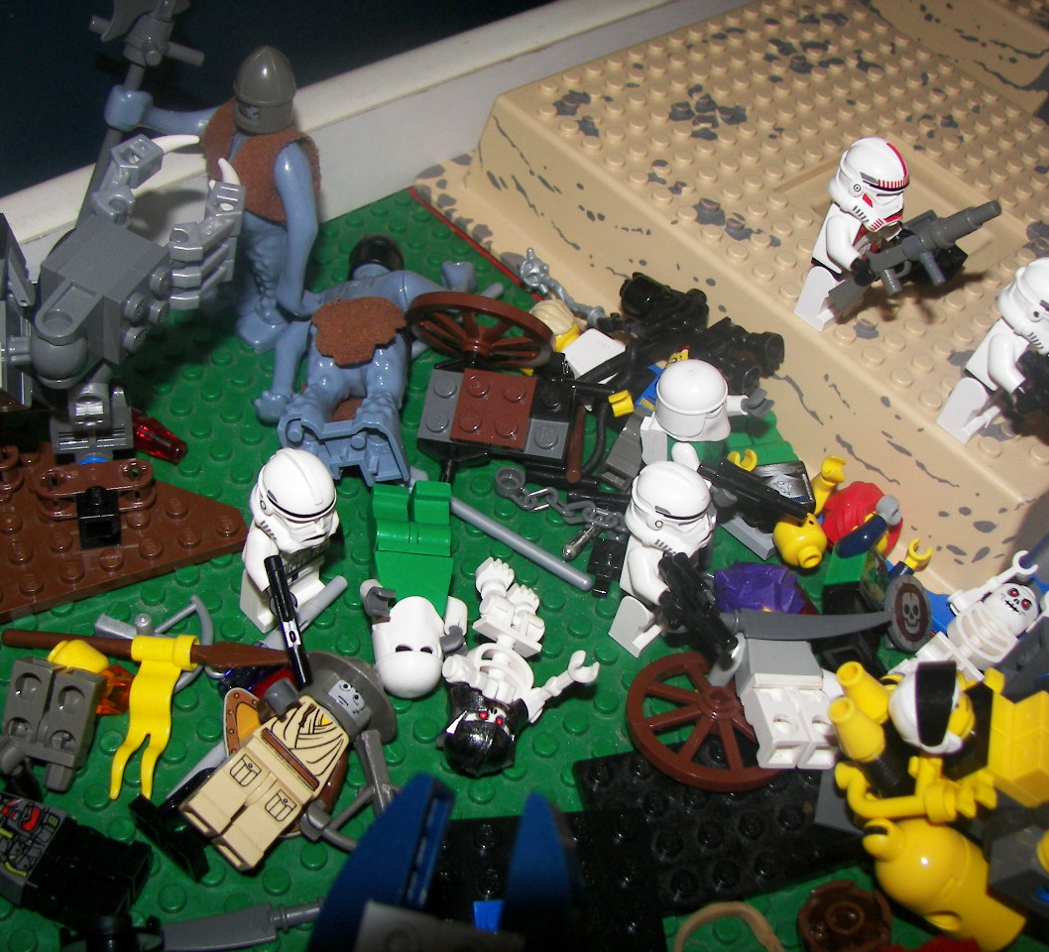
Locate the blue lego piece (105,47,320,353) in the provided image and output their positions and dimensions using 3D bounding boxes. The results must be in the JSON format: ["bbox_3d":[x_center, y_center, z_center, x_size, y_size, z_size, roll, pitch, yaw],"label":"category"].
[{"bbox_3d":[-0.060,-0.058,0.283,0.048,0.074,0.029,33,51,17],"label":"blue lego piece"}]

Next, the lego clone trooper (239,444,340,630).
[{"bbox_3d":[-0.043,0.013,0.246,0.023,0.042,0.016,-30,61,-32],"label":"lego clone trooper"}]

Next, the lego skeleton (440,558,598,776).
[{"bbox_3d":[-0.001,0.036,0.253,0.029,0.013,0.044,15,48,1],"label":"lego skeleton"}]

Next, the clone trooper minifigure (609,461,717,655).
[{"bbox_3d":[0.027,0.017,0.257,0.023,0.042,0.016,-30,53,-32],"label":"clone trooper minifigure"}]

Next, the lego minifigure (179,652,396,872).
[{"bbox_3d":[-0.040,0.048,0.234,0.024,0.017,0.043,40,51,3],"label":"lego minifigure"}]

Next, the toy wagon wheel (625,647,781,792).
[{"bbox_3d":[0.036,0.044,0.245,0.033,0.007,0.033,3,38,-2],"label":"toy wagon wheel"}]

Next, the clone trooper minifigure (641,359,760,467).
[{"bbox_3d":[0.034,-0.009,0.285,0.017,0.039,0.023,-12,53,-21],"label":"clone trooper minifigure"}]

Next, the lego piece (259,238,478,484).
[{"bbox_3d":[-0.035,-0.032,0.300,0.047,0.021,0.072,7,48,-6],"label":"lego piece"}]

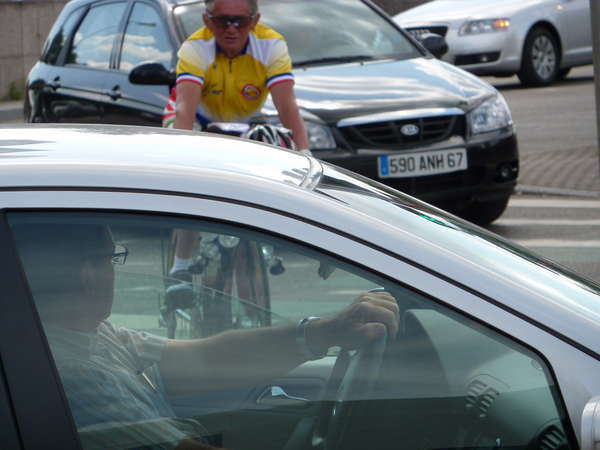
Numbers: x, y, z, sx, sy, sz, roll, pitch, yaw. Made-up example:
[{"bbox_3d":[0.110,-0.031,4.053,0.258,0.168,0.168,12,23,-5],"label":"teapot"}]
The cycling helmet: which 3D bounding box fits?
[{"bbox_3d":[-0.110,-0.280,13.800,0.205,0.160,0.270,-1,9,-7],"label":"cycling helmet"}]

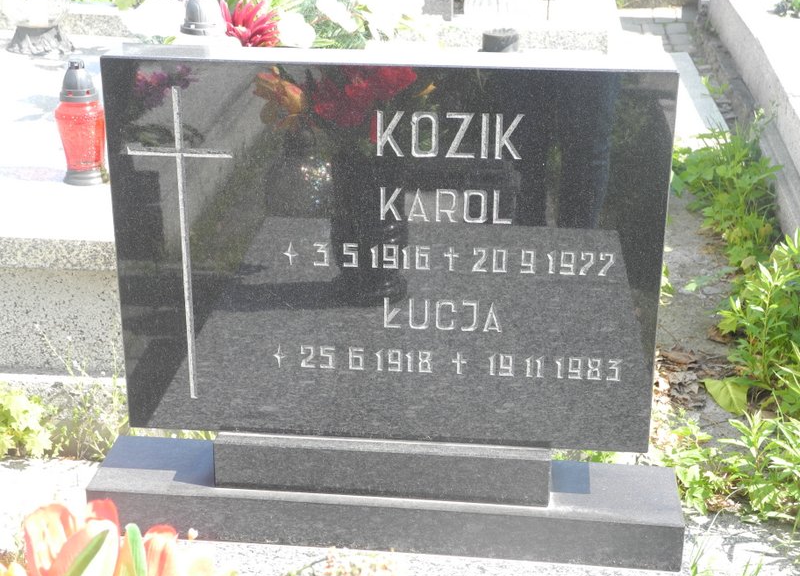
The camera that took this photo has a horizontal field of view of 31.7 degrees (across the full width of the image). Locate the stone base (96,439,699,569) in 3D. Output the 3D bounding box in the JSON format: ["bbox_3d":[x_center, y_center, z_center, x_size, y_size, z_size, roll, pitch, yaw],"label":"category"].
[{"bbox_3d":[-0.018,0.277,1.833,0.750,0.067,0.148,2,22,5],"label":"stone base"}]

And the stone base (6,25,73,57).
[{"bbox_3d":[-0.925,-0.644,3.603,0.169,0.067,0.169,2,22,5],"label":"stone base"}]

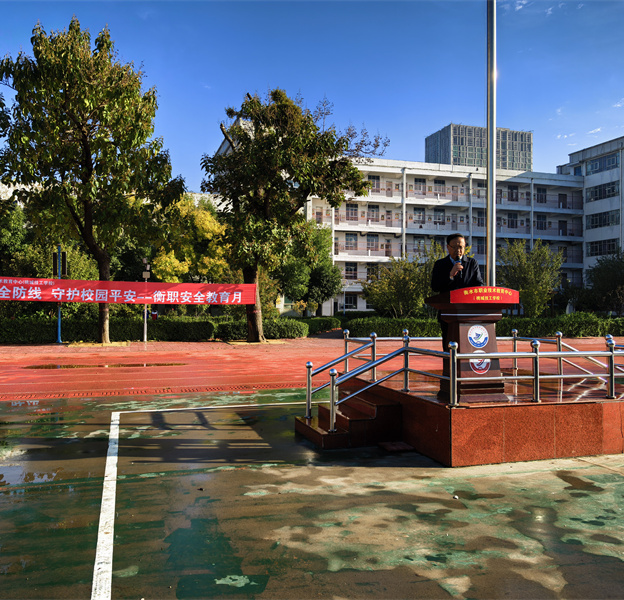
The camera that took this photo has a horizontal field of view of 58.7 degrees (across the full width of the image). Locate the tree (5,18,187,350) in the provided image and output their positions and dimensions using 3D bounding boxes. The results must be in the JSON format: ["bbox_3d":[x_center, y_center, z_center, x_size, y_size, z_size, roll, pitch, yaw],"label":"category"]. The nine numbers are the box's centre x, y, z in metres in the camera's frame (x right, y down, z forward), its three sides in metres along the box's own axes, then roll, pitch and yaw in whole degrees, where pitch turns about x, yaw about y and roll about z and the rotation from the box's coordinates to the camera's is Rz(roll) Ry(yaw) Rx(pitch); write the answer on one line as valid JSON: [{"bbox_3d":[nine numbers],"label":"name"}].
[{"bbox_3d":[-9.024,-4.880,22.700,7.139,13.280,6.782,1,-1,-15],"label":"tree"}]

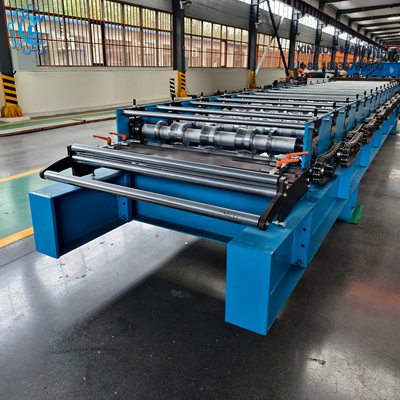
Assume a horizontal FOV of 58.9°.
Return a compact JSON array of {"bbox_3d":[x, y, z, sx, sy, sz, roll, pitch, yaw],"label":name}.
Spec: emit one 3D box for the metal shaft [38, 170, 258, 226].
[{"bbox_3d":[-0.306,-0.030,1.581,1.218,0.045,0.045,11,23,29],"label":"metal shaft"}]

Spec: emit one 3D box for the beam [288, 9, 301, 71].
[{"bbox_3d":[7.475,-12.243,28.490,0.420,5.600,0.340,11,23,29],"label":"beam"}]

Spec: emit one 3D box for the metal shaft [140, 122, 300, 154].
[{"bbox_3d":[0.069,-0.383,2.121,1.067,0.130,0.130,11,23,29],"label":"metal shaft"}]

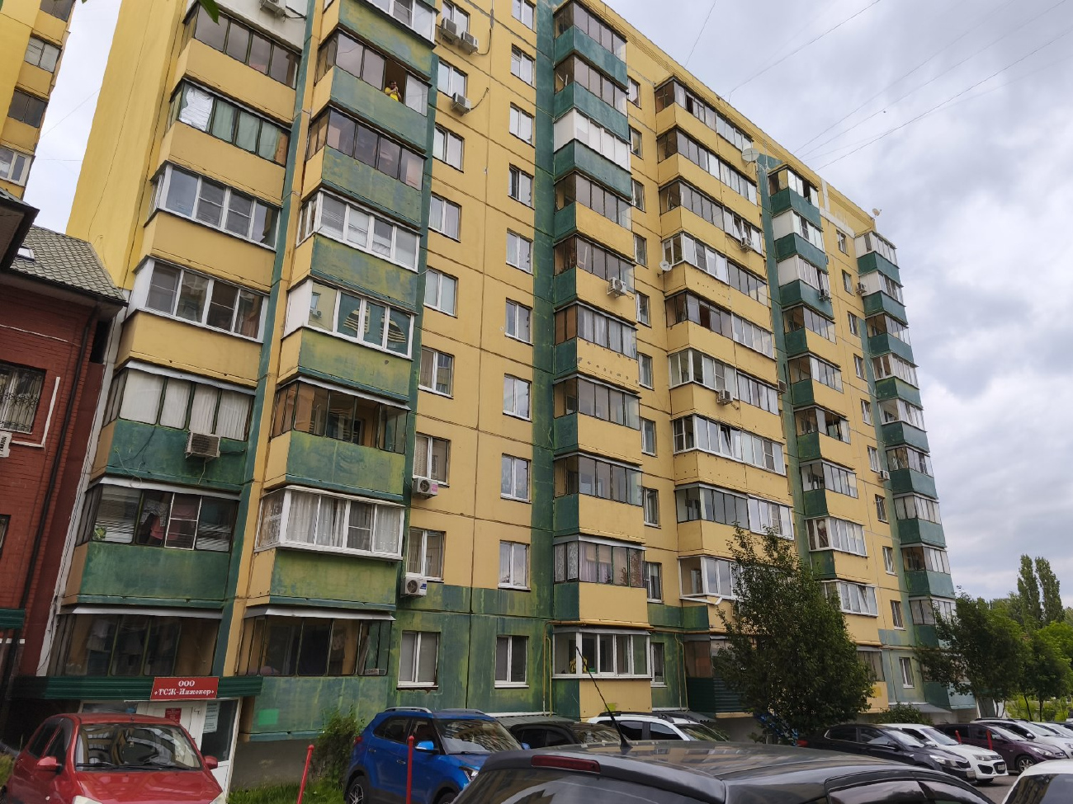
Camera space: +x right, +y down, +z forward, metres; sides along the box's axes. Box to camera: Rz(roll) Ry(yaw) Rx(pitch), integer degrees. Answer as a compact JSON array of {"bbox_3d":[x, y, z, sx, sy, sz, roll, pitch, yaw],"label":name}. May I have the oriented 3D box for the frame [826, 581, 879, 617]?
[{"bbox_3d":[14.663,9.336,33.579,3.500,1.400,1.150,17,-26,-38],"label":"frame"}]

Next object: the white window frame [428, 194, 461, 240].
[{"bbox_3d":[-3.060,-6.197,23.948,1.220,1.410,0.160,17,-26,-38],"label":"white window frame"}]

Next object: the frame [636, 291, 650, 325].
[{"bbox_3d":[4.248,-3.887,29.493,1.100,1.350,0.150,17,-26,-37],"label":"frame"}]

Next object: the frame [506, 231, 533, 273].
[{"bbox_3d":[-0.607,-5.397,25.763,1.260,1.440,0.150,17,-26,-38],"label":"frame"}]

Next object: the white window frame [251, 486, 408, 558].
[{"bbox_3d":[-4.997,3.112,17.585,3.200,1.380,1.280,17,-26,-37],"label":"white window frame"}]

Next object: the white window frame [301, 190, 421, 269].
[{"bbox_3d":[-5.003,-4.669,20.585,3.200,1.320,0.970,17,-26,-38],"label":"white window frame"}]

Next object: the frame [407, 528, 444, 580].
[{"bbox_3d":[-3.123,4.314,20.139,1.220,1.410,0.160,17,-26,-38],"label":"frame"}]

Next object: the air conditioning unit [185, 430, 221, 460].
[{"bbox_3d":[-8.117,1.086,17.358,0.700,0.530,0.290,17,-26,-38],"label":"air conditioning unit"}]

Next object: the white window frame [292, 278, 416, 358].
[{"bbox_3d":[-4.999,-2.082,19.636,3.230,1.370,0.920,17,-26,-38],"label":"white window frame"}]

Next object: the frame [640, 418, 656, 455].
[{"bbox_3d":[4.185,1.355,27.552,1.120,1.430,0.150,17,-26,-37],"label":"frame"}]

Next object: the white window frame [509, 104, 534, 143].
[{"bbox_3d":[-0.567,-10.789,27.846,1.220,1.370,0.130,16,-24,-39],"label":"white window frame"}]

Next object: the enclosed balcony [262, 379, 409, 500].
[{"bbox_3d":[-5.000,1.148,18.344,3.190,2.650,1.200,17,-26,-37],"label":"enclosed balcony"}]

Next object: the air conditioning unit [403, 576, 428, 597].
[{"bbox_3d":[-3.374,5.090,19.593,0.700,0.460,0.280,16,-24,-39],"label":"air conditioning unit"}]

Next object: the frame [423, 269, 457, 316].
[{"bbox_3d":[-3.098,-3.561,23.124,1.240,1.370,0.130,16,-24,-39],"label":"frame"}]

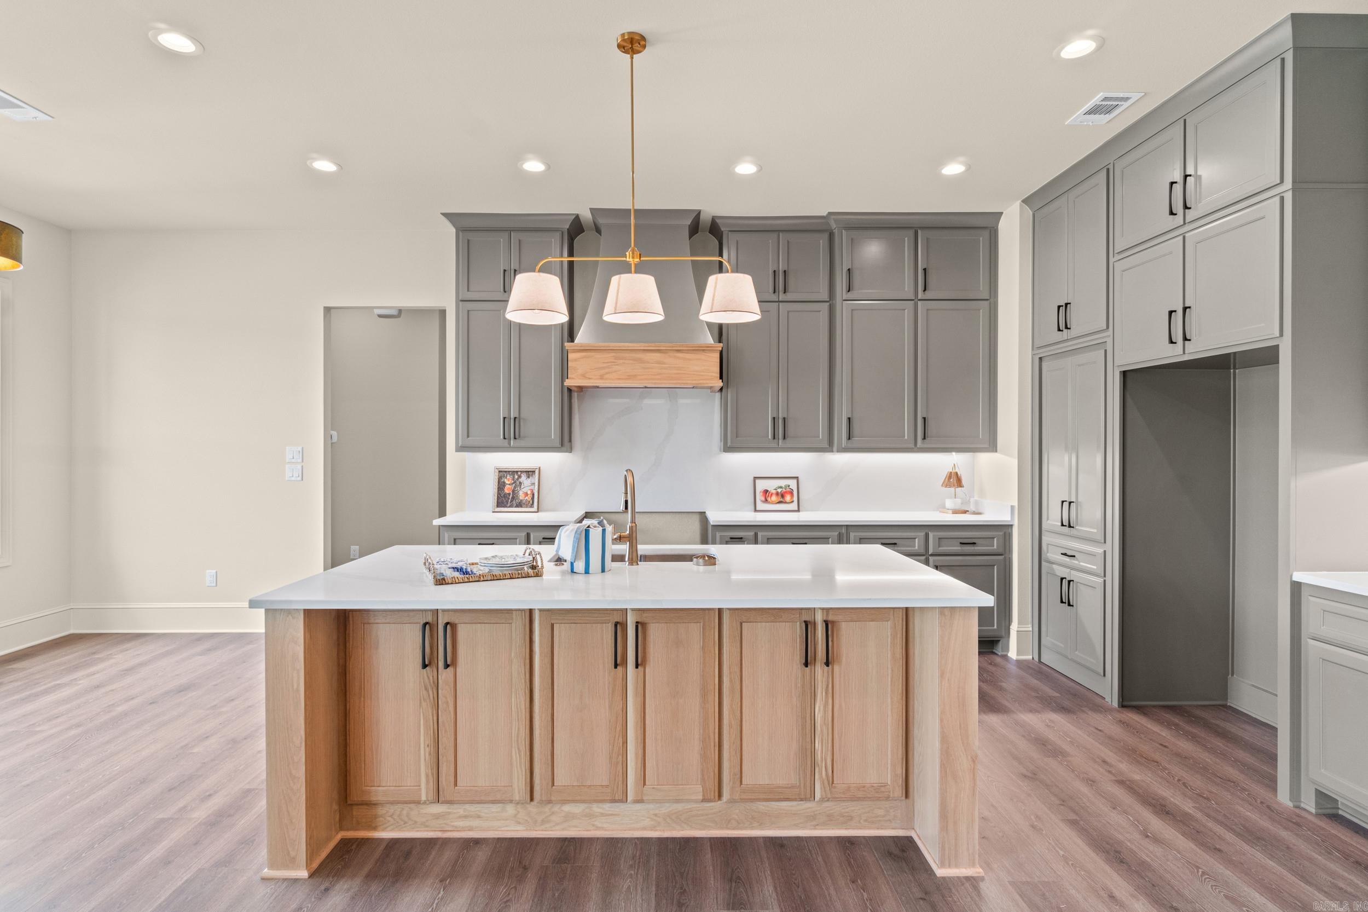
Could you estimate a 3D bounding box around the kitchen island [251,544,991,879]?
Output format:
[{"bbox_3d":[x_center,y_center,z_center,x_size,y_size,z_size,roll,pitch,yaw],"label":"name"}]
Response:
[{"bbox_3d":[-0.199,0.908,2.795,2.389,0.914,1.182,0,1,-1],"label":"kitchen island"}]

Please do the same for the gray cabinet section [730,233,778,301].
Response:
[{"bbox_3d":[0.501,-1.356,5.062,0.359,0.488,0.330,0,1,-1],"label":"gray cabinet section"}]

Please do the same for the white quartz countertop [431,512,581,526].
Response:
[{"bbox_3d":[-1.196,0.445,4.844,0.928,0.032,0.660,0,1,-1],"label":"white quartz countertop"}]

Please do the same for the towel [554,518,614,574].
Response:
[{"bbox_3d":[-0.391,0.352,2.677,0.227,0.192,0.191,0,0,-1],"label":"towel"}]

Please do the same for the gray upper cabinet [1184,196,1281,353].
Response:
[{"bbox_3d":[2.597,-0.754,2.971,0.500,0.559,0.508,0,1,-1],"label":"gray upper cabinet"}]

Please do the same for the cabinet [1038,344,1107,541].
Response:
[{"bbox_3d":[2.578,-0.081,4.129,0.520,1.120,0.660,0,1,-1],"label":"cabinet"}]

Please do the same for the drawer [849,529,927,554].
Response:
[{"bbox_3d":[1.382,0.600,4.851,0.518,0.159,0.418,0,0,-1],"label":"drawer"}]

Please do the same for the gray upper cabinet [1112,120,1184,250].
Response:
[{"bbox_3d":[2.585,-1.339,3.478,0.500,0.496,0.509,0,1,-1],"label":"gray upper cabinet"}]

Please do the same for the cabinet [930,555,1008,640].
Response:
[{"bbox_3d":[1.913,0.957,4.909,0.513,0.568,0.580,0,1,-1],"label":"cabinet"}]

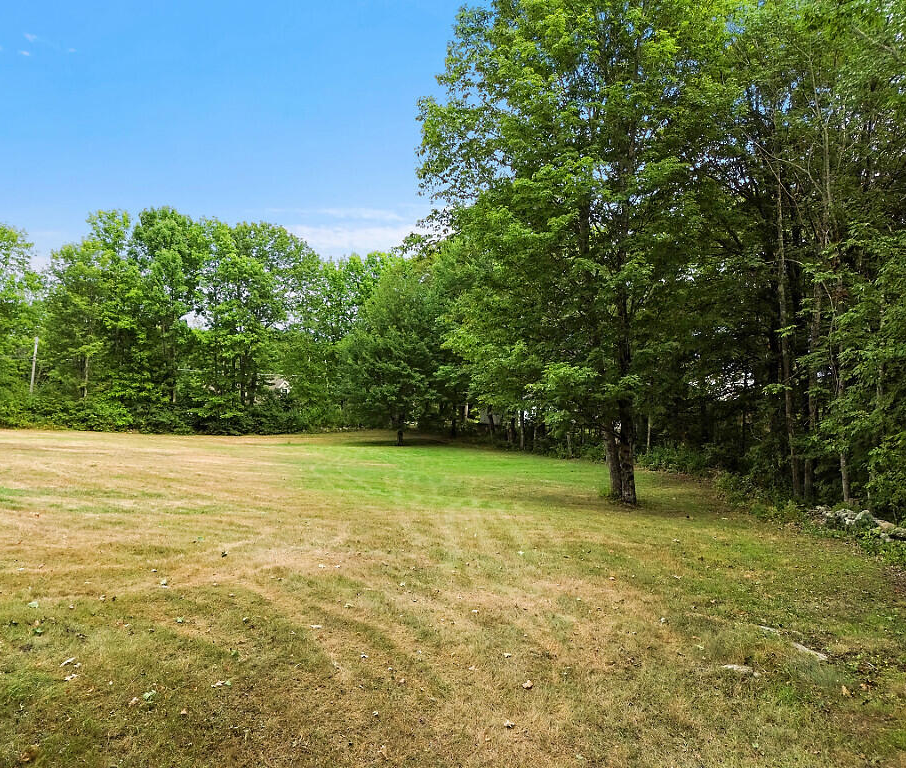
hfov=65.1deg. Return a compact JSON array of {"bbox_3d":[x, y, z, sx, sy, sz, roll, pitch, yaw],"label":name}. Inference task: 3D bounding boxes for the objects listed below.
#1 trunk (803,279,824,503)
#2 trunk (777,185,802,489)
[{"bbox_3d":[5.890,0.106,11.600,0.210,3.660,0.210,3,-1,0],"label":"trunk"},{"bbox_3d":[5.481,-0.743,11.600,0.220,5.160,0.220,-3,-1,0],"label":"trunk"}]

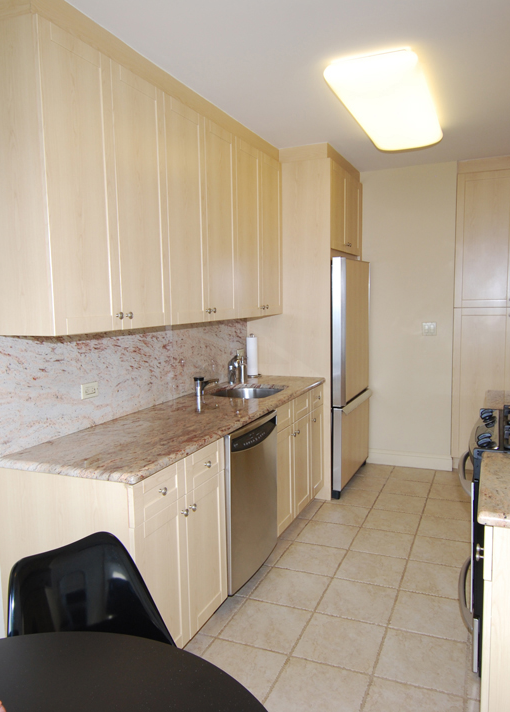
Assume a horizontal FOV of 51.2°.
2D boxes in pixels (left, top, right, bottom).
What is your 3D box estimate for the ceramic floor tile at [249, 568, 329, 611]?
[{"bbox_3d":[0.196,1.192,2.738,0.334,0.015,0.334,1,6,24],"label":"ceramic floor tile"}]

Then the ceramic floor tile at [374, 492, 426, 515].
[{"bbox_3d":[1.050,1.071,3.851,0.334,0.010,0.330,1,6,24],"label":"ceramic floor tile"}]

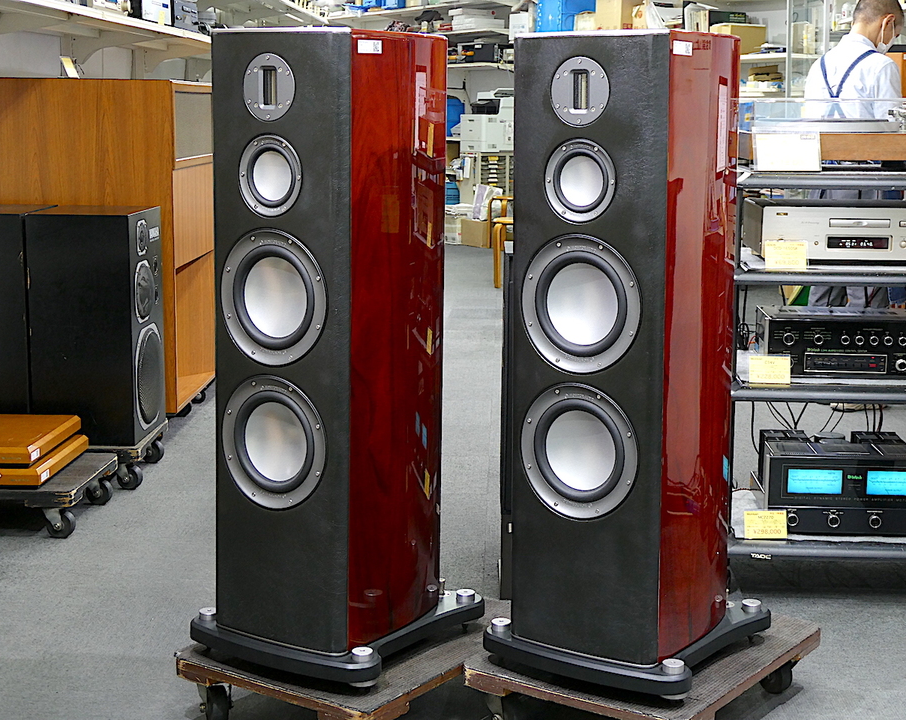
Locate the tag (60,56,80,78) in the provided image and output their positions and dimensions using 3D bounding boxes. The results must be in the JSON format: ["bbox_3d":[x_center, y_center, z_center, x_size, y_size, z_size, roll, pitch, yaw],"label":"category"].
[{"bbox_3d":[-1.276,-0.973,4.990,0.015,0.078,0.100,-25,5,10],"label":"tag"}]

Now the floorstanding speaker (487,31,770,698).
[{"bbox_3d":[0.348,-0.011,2.715,0.400,1.115,0.465,7,11,36],"label":"floorstanding speaker"}]

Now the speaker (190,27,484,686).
[{"bbox_3d":[-0.195,-0.024,2.754,0.400,1.115,0.465,6,11,33],"label":"speaker"}]

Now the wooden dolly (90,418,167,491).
[{"bbox_3d":[-1.219,0.277,4.626,0.600,0.120,0.440,1,9,1],"label":"wooden dolly"}]

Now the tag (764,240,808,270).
[{"bbox_3d":[0.780,-0.244,3.506,0.099,0.069,0.015,1,-5,2],"label":"tag"}]

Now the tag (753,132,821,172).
[{"bbox_3d":[0.773,-0.481,3.467,0.156,0.103,0.020,1,-17,2],"label":"tag"}]

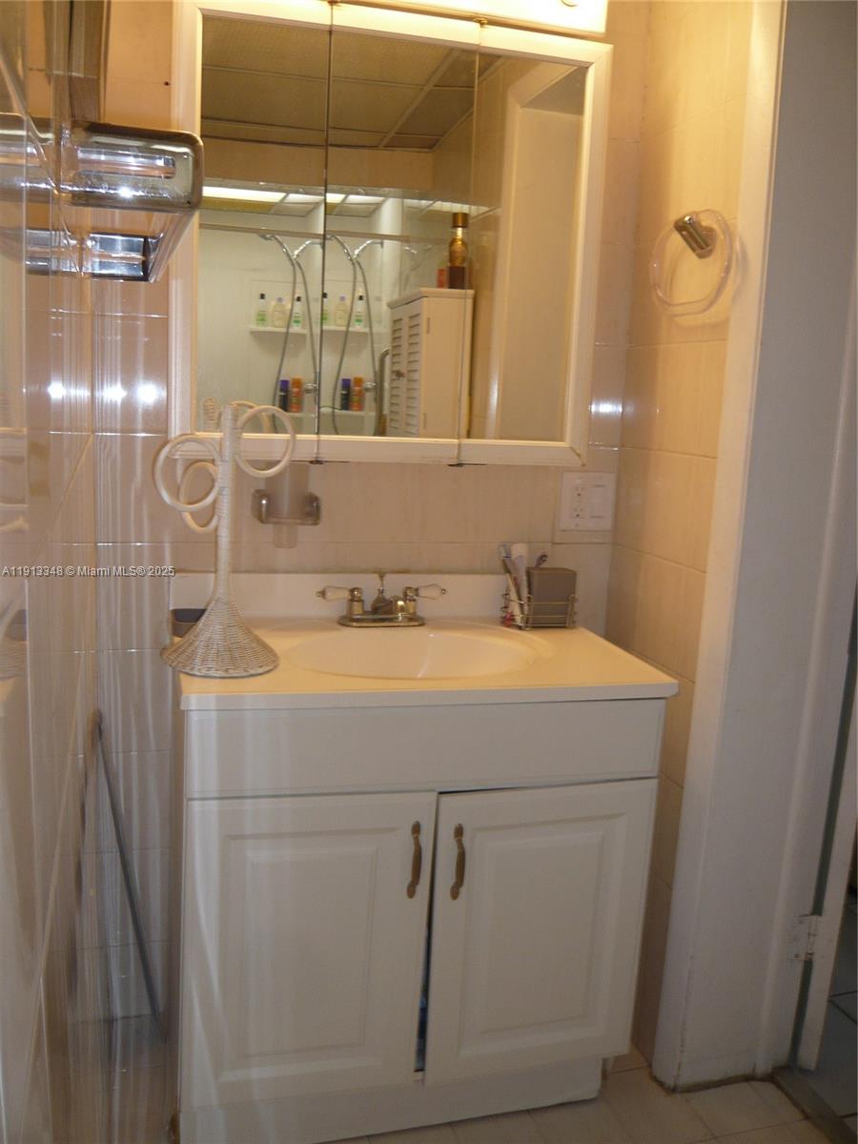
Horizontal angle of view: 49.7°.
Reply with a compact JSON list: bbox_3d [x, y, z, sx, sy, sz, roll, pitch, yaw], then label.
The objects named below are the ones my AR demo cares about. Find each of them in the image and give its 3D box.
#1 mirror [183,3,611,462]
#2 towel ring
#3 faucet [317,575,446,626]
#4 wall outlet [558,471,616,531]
[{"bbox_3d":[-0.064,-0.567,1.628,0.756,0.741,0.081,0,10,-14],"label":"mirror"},{"bbox_3d":[0.446,-0.518,1.555,0.062,0.159,0.210,0,10,-14],"label":"towel ring"},{"bbox_3d":[-0.078,0.061,1.729,0.252,0.094,0.144,0,10,-14],"label":"faucet"},{"bbox_3d":[0.328,-0.144,1.901,0.117,0.117,0.012,0,10,-14],"label":"wall outlet"}]

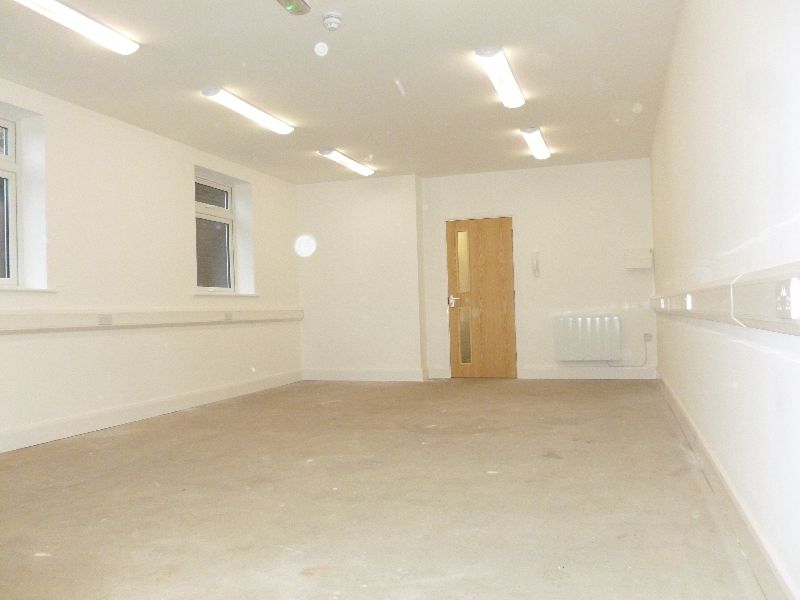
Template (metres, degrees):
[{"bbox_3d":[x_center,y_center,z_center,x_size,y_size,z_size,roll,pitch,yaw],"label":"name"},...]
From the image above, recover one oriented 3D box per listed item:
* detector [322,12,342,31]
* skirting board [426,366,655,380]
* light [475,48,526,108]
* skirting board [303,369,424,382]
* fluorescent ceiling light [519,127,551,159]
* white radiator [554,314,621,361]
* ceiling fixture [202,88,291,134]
[{"bbox_3d":[-0.397,-1.633,3.810,0.116,0.066,0.116,-2,-1,0],"label":"detector"},{"bbox_3d":[1.710,0.911,8.025,2.805,0.144,0.025,-2,-1,18],"label":"skirting board"},{"bbox_3d":[0.786,-1.649,4.915,0.190,0.065,1.194,-2,-1,18],"label":"light"},{"bbox_3d":[-0.513,0.990,8.442,1.679,0.148,0.025,-2,-1,18],"label":"skirting board"},{"bbox_3d":[1.450,-1.630,6.844,0.190,0.065,1.194,-2,-1,18],"label":"fluorescent ceiling light"},{"bbox_3d":[2.261,0.459,7.805,0.741,0.551,0.100,-2,-1,18],"label":"white radiator"},{"bbox_3d":[-1.248,-1.570,5.497,0.190,0.065,1.194,-2,-1,18],"label":"ceiling fixture"}]

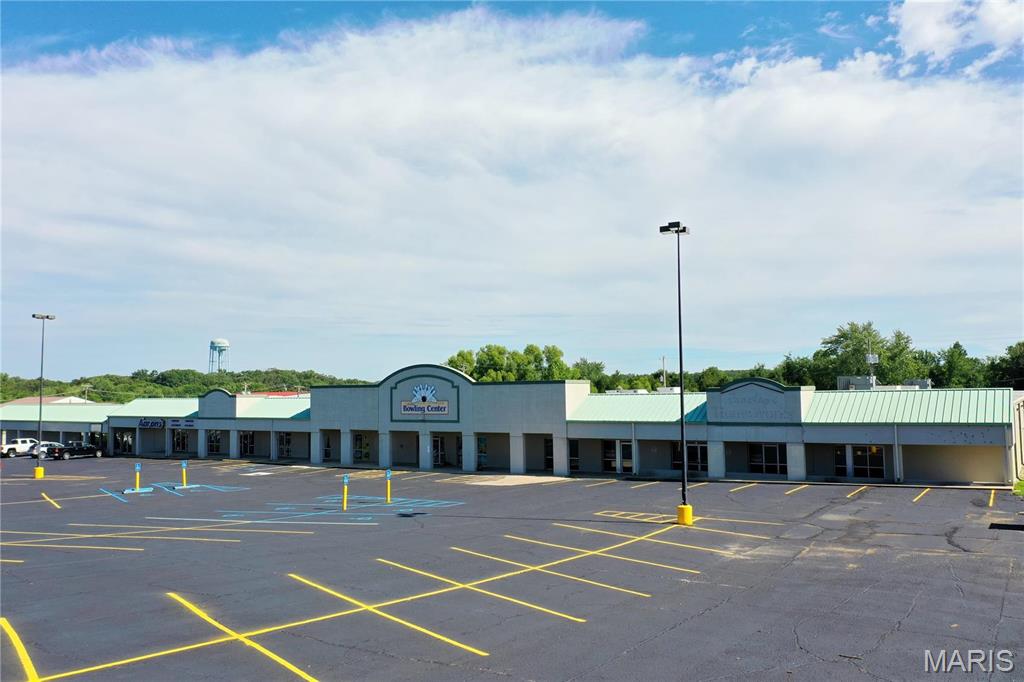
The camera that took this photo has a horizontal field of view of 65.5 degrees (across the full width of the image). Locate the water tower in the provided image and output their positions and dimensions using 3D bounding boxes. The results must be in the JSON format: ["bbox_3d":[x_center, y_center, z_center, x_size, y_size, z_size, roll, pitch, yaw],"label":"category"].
[{"bbox_3d":[-190.647,14.803,518.548,14.500,33.000,14.500,-3,-6,29],"label":"water tower"}]

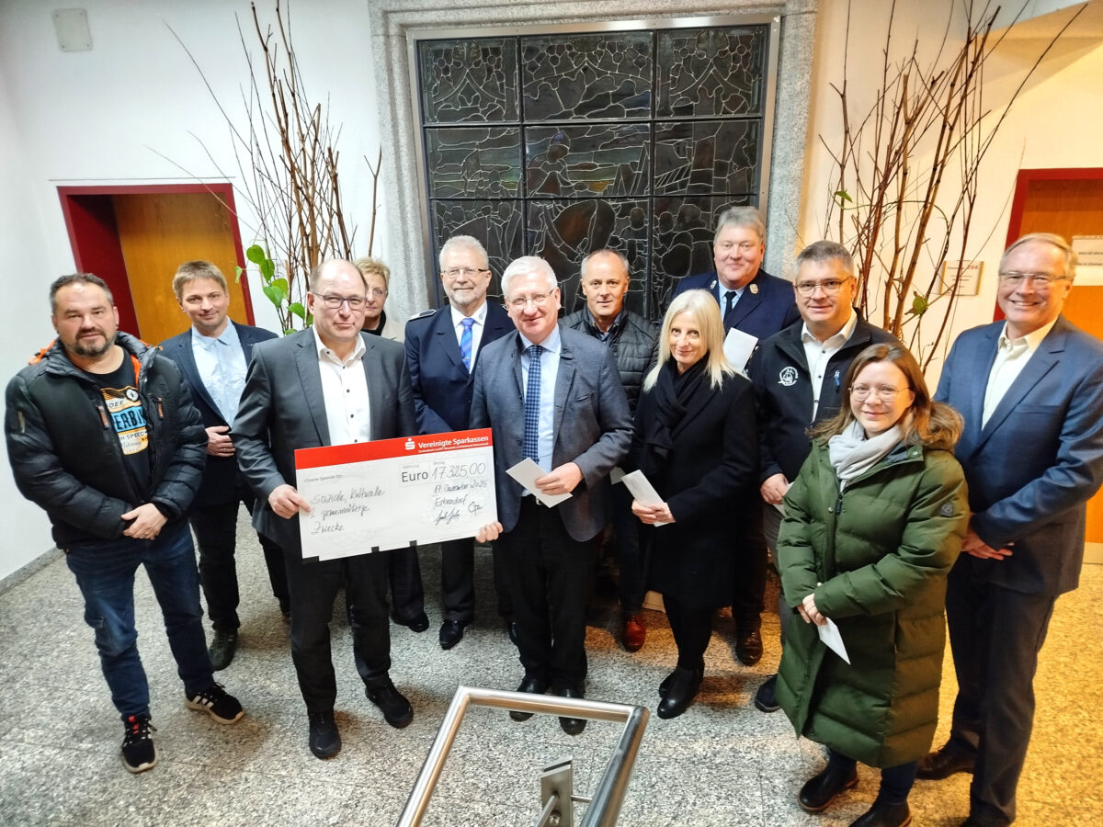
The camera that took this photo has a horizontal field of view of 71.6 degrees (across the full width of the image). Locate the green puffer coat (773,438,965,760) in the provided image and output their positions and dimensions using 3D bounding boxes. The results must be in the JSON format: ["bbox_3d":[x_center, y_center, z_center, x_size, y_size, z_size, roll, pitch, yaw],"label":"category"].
[{"bbox_3d":[0.969,0.551,2.362,0.440,1.060,0.570,-19,26,-39],"label":"green puffer coat"}]

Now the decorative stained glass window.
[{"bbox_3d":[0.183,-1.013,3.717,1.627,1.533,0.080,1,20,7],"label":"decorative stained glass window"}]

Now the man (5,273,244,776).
[{"bbox_3d":[-1.470,0.414,2.710,0.610,1.810,0.420,-16,25,-35],"label":"man"}]

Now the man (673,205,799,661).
[{"bbox_3d":[0.724,0.147,3.149,0.550,1.910,0.380,5,21,16],"label":"man"}]

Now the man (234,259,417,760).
[{"bbox_3d":[-0.781,0.376,2.746,0.600,1.825,0.420,-11,22,-24],"label":"man"}]

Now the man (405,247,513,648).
[{"bbox_3d":[-0.348,0.167,3.296,0.540,1.820,0.360,-3,20,-4],"label":"man"}]

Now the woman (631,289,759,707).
[{"bbox_3d":[0.534,0.368,2.893,0.480,1.680,0.400,11,24,31],"label":"woman"}]

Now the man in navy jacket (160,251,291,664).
[{"bbox_3d":[-1.375,0.230,3.280,0.520,1.760,0.380,-9,21,-19],"label":"man in navy jacket"}]

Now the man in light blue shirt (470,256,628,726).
[{"bbox_3d":[-0.002,0.338,2.821,0.570,1.810,0.400,2,20,8],"label":"man in light blue shirt"}]

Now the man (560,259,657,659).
[{"bbox_3d":[0.240,0.191,3.264,0.520,1.770,0.360,1,20,6],"label":"man"}]

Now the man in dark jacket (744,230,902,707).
[{"bbox_3d":[0.962,0.292,2.853,0.550,1.830,0.400,8,22,24],"label":"man in dark jacket"}]

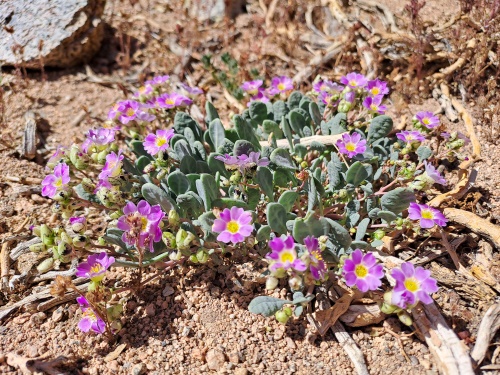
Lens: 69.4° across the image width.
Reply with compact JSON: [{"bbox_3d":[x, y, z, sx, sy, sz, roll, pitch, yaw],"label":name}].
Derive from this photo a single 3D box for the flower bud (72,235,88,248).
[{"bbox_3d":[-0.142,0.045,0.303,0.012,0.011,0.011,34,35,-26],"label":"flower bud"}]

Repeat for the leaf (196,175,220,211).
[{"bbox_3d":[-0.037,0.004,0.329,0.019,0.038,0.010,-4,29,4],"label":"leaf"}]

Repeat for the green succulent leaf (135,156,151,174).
[{"bbox_3d":[-0.100,-0.020,0.335,0.014,0.020,0.005,-13,23,-15],"label":"green succulent leaf"}]

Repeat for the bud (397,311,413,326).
[{"bbox_3d":[0.104,0.088,0.242,0.013,0.006,0.006,43,91,12],"label":"bud"}]

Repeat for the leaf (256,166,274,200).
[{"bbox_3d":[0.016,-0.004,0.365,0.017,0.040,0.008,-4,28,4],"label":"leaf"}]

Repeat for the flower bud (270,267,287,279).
[{"bbox_3d":[0.021,0.064,0.270,0.012,0.010,0.011,2,37,-2],"label":"flower bud"}]

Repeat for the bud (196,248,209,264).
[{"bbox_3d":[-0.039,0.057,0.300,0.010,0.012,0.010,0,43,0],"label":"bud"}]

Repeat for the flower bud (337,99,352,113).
[{"bbox_3d":[0.115,-0.099,0.435,0.015,0.016,0.014,0,43,0],"label":"flower bud"}]

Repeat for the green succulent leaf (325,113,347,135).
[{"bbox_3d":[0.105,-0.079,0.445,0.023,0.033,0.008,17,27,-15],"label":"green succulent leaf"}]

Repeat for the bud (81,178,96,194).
[{"bbox_3d":[-0.179,-0.001,0.401,0.012,0.019,0.012,-15,23,11],"label":"bud"}]

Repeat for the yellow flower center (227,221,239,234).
[{"bbox_3d":[-0.015,0.034,0.310,0.011,0.005,0.011,0,69,0],"label":"yellow flower center"}]

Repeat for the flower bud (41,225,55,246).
[{"bbox_3d":[-0.158,0.038,0.283,0.009,0.018,0.009,-32,20,-29],"label":"flower bud"}]

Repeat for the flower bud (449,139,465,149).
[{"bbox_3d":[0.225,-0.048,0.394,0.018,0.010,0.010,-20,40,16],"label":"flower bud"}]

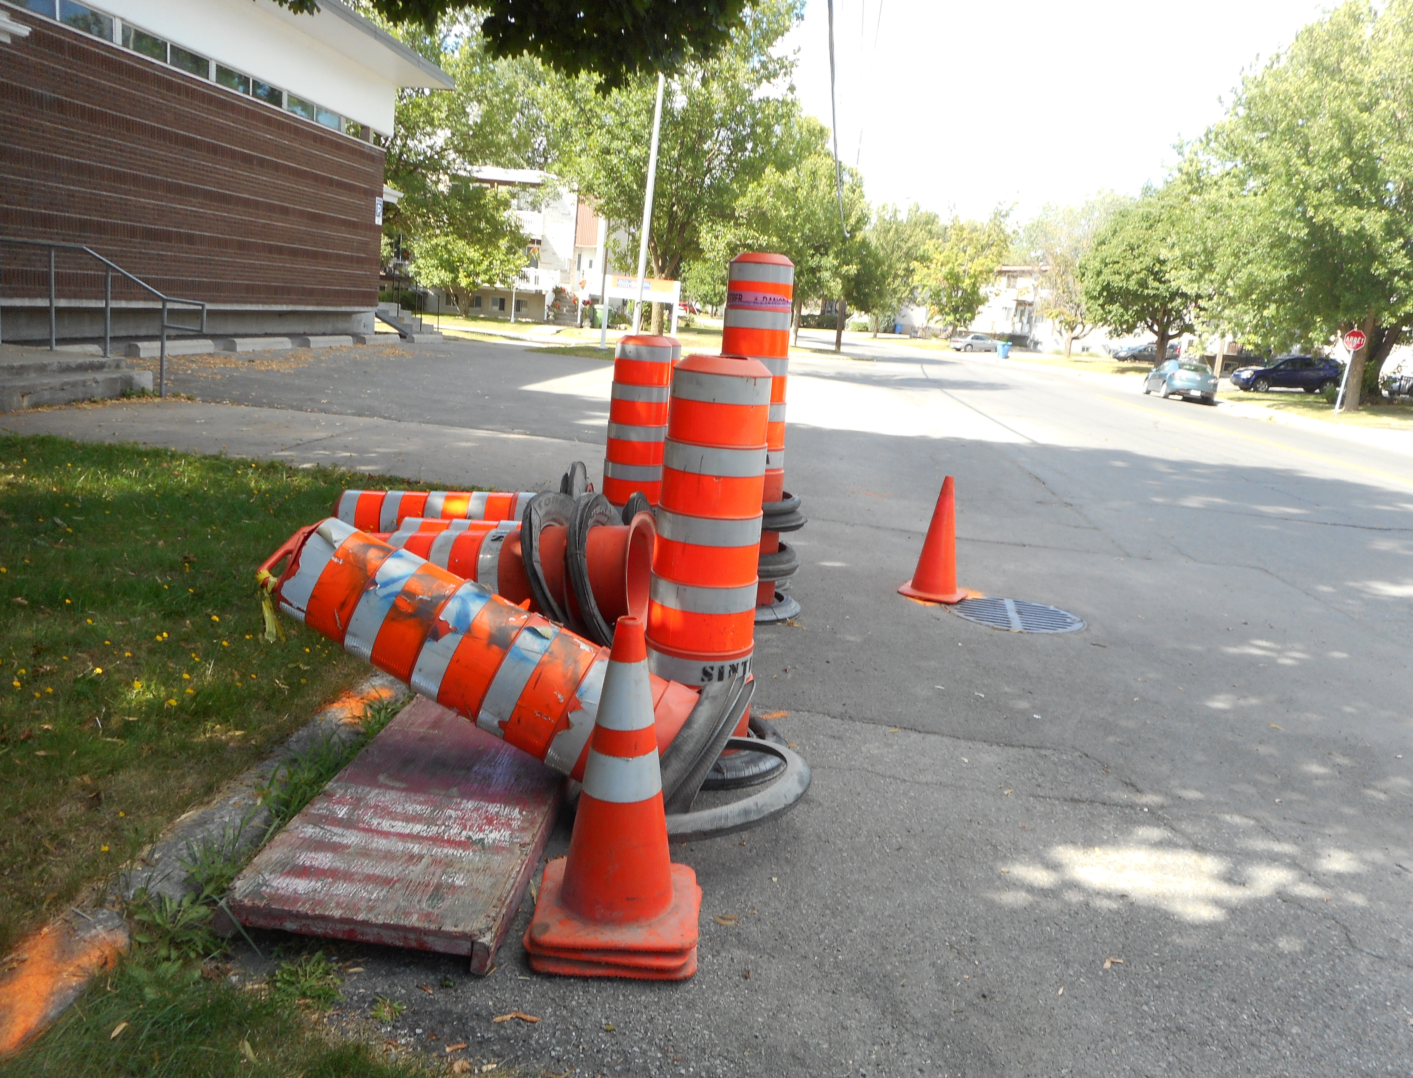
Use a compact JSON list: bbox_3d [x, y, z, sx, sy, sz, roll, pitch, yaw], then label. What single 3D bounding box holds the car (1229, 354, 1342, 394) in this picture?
[{"bbox_3d":[25.039,-7.194,44.404,4.750,1.700,1.810,4,12,3],"label":"car"}]

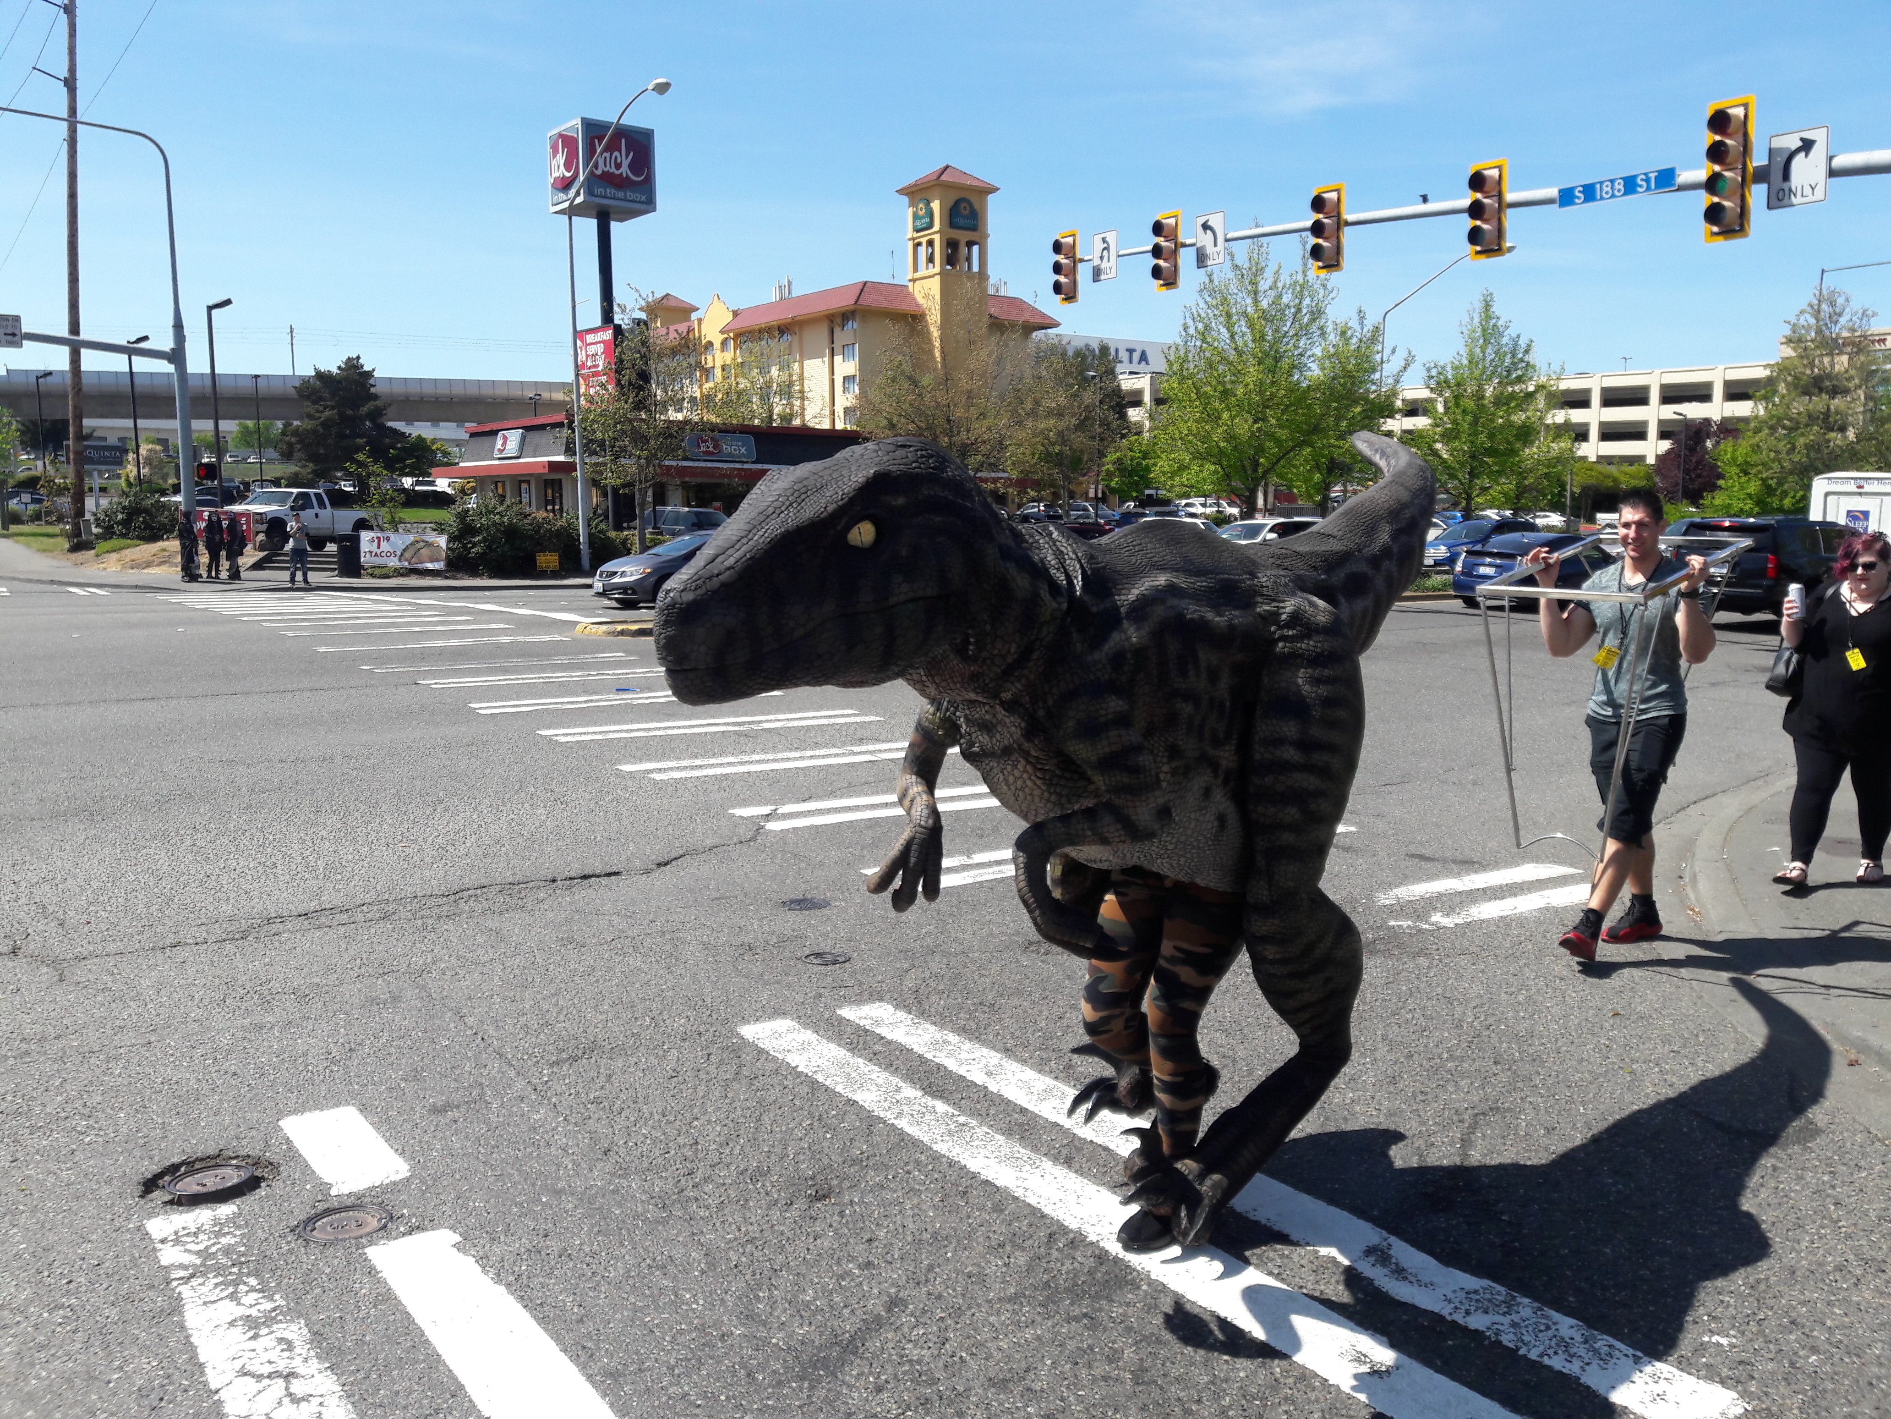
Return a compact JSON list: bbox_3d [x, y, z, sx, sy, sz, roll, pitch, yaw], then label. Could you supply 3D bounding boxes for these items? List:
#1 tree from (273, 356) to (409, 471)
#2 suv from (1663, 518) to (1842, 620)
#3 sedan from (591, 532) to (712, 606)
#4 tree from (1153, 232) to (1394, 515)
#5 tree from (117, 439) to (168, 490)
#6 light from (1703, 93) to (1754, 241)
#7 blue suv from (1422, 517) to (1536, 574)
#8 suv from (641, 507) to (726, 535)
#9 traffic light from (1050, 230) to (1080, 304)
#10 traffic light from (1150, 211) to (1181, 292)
[{"bbox_3d":[-29.397,-13.699,74.570,6.300,6.950,6.300,-3,8,-21],"label":"tree"},{"bbox_3d":[16.796,-2.880,30.323,5.450,1.900,2.040,-5,9,-37],"label":"suv"},{"bbox_3d":[-4.667,-2.738,30.034,4.560,1.435,1.770,-6,9,-39],"label":"sedan"},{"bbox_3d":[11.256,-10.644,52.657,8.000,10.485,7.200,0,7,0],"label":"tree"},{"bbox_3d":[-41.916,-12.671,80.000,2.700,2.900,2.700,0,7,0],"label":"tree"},{"bbox_3d":[9.659,-6.712,18.945,0.450,1.660,0.590,-5,9,-34],"label":"light"},{"bbox_3d":[14.523,-4.258,41.509,4.530,1.680,1.900,-5,9,-39],"label":"blue suv"},{"bbox_3d":[-8.600,-6.236,54.250,1.880,1.800,4.850,-7,10,-44],"label":"suv"},{"bbox_3d":[2.284,-8.343,28.925,0.400,1.310,0.600,-5,8,-33],"label":"traffic light"},{"bbox_3d":[3.846,-7.987,26.702,0.400,1.310,0.600,-5,8,-33],"label":"traffic light"}]

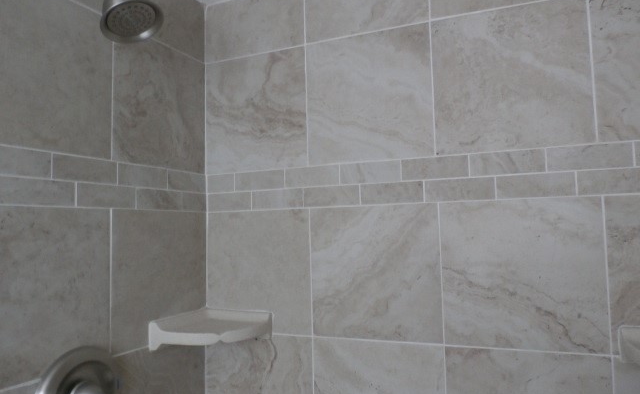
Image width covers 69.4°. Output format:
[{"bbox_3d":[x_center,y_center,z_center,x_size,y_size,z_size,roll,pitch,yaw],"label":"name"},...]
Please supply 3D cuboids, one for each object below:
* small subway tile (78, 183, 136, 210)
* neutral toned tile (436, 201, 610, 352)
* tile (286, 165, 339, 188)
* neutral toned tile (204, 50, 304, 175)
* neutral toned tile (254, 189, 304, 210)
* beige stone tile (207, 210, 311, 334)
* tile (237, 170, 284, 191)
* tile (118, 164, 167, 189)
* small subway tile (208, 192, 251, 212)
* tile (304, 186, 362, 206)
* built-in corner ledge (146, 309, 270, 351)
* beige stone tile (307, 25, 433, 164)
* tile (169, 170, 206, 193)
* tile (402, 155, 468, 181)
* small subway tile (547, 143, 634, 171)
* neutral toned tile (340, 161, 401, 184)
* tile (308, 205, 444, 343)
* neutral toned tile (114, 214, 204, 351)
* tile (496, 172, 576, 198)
[{"bbox_3d":[-0.467,0.001,1.011,0.012,0.049,0.157,-3,-4,23],"label":"small subway tile"},{"bbox_3d":[0.421,0.163,0.980,0.317,0.315,0.011,-3,-4,23],"label":"neutral toned tile"},{"bbox_3d":[-0.018,-0.051,1.206,0.153,0.051,0.012,-3,-4,23],"label":"tile"},{"bbox_3d":[-0.179,-0.231,1.285,0.321,0.321,0.012,-3,-4,23],"label":"neutral toned tile"},{"bbox_3d":[-0.109,0.007,1.203,0.149,0.049,0.011,-3,-4,23],"label":"neutral toned tile"},{"bbox_3d":[-0.169,0.198,1.257,0.321,0.319,0.012,-3,-4,23],"label":"beige stone tile"},{"bbox_3d":[-0.158,-0.042,1.227,0.149,0.049,0.011,-3,-4,23],"label":"tile"},{"bbox_3d":[-0.417,-0.046,1.088,0.011,0.049,0.149,-3,-5,26],"label":"tile"},{"bbox_3d":[-0.245,0.014,1.260,0.141,0.049,0.011,-3,-4,23],"label":"small subway tile"},{"bbox_3d":[0.031,-0.001,1.158,0.151,0.050,0.011,-3,-4,23],"label":"tile"},{"bbox_3d":[-0.271,0.330,1.179,0.298,0.066,0.218,0,-4,-22],"label":"built-in corner ledge"},{"bbox_3d":[0.117,-0.243,1.135,0.317,0.315,0.011,-3,-4,23],"label":"beige stone tile"},{"bbox_3d":[-0.363,-0.039,1.259,0.012,0.051,0.158,-3,-4,23],"label":"tile"},{"bbox_3d":[0.271,-0.065,1.083,0.152,0.051,0.012,-3,-4,23],"label":"tile"},{"bbox_3d":[0.546,-0.081,0.940,0.151,0.050,0.011,-3,-4,23],"label":"small subway tile"},{"bbox_3d":[0.122,-0.057,1.110,0.149,0.049,0.011,-3,-4,23],"label":"neutral toned tile"},{"bbox_3d":[0.130,0.182,1.130,0.324,0.319,0.012,-3,-4,23],"label":"tile"},{"bbox_3d":[-0.385,0.194,1.140,0.011,0.315,0.328,-3,-4,23],"label":"neutral toned tile"},{"bbox_3d":[0.452,-0.022,0.969,0.150,0.049,0.011,-3,-4,23],"label":"tile"}]

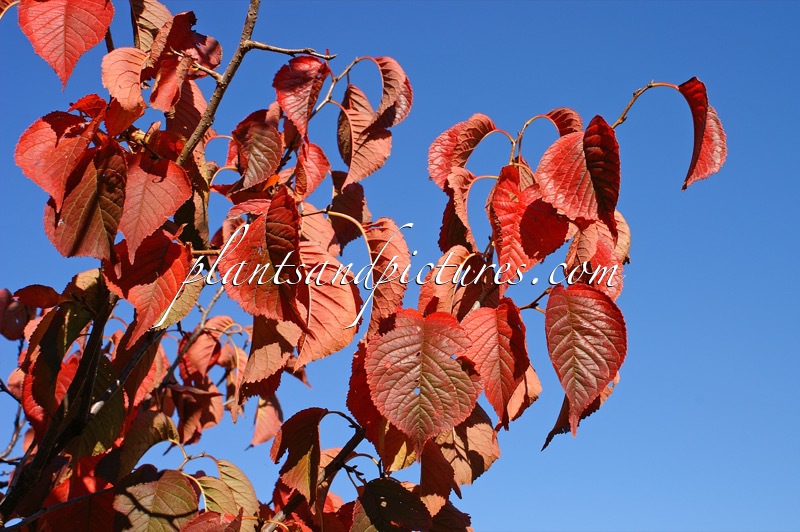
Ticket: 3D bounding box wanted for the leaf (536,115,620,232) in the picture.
[{"bbox_3d":[0.131,-0.068,0.850,0.060,0.090,0.042,-17,-15,5],"label":"leaf"}]

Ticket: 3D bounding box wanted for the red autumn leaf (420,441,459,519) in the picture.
[{"bbox_3d":[0.032,0.179,0.970,0.034,0.063,0.022,0,-17,0],"label":"red autumn leaf"}]

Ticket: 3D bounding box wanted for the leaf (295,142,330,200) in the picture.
[{"bbox_3d":[-0.076,-0.082,1.000,0.028,0.044,0.022,4,-18,-14],"label":"leaf"}]

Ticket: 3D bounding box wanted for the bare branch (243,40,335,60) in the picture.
[{"bbox_3d":[-0.086,-0.168,0.900,0.075,0.012,0.012,7,-12,2],"label":"bare branch"}]

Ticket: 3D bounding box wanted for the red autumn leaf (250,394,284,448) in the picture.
[{"bbox_3d":[-0.167,0.193,1.450,0.045,0.078,0.025,12,-15,-11],"label":"red autumn leaf"}]

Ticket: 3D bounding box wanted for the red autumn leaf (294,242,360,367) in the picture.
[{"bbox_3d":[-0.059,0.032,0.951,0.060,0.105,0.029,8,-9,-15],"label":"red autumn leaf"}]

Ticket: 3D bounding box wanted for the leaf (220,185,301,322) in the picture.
[{"bbox_3d":[-0.111,-0.011,0.921,0.065,0.105,0.039,-8,-11,10],"label":"leaf"}]

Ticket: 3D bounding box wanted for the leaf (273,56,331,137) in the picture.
[{"bbox_3d":[-0.096,-0.163,1.120,0.050,0.083,0.030,10,-13,24],"label":"leaf"}]

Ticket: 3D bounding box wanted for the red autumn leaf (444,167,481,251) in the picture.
[{"bbox_3d":[0.047,-0.043,0.860,0.034,0.065,0.045,-1,-13,-21],"label":"red autumn leaf"}]

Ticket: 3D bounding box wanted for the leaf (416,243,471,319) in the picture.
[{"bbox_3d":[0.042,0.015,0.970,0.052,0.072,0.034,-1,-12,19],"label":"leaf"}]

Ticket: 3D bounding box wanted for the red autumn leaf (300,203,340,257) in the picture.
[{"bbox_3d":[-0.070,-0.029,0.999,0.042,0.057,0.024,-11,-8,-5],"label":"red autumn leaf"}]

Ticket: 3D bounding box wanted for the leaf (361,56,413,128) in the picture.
[{"bbox_3d":[-0.010,-0.135,0.900,0.038,0.061,0.048,6,-13,-27],"label":"leaf"}]

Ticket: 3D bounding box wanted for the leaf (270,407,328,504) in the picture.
[{"bbox_3d":[-0.084,0.159,0.970,0.046,0.081,0.030,0,-17,0],"label":"leaf"}]

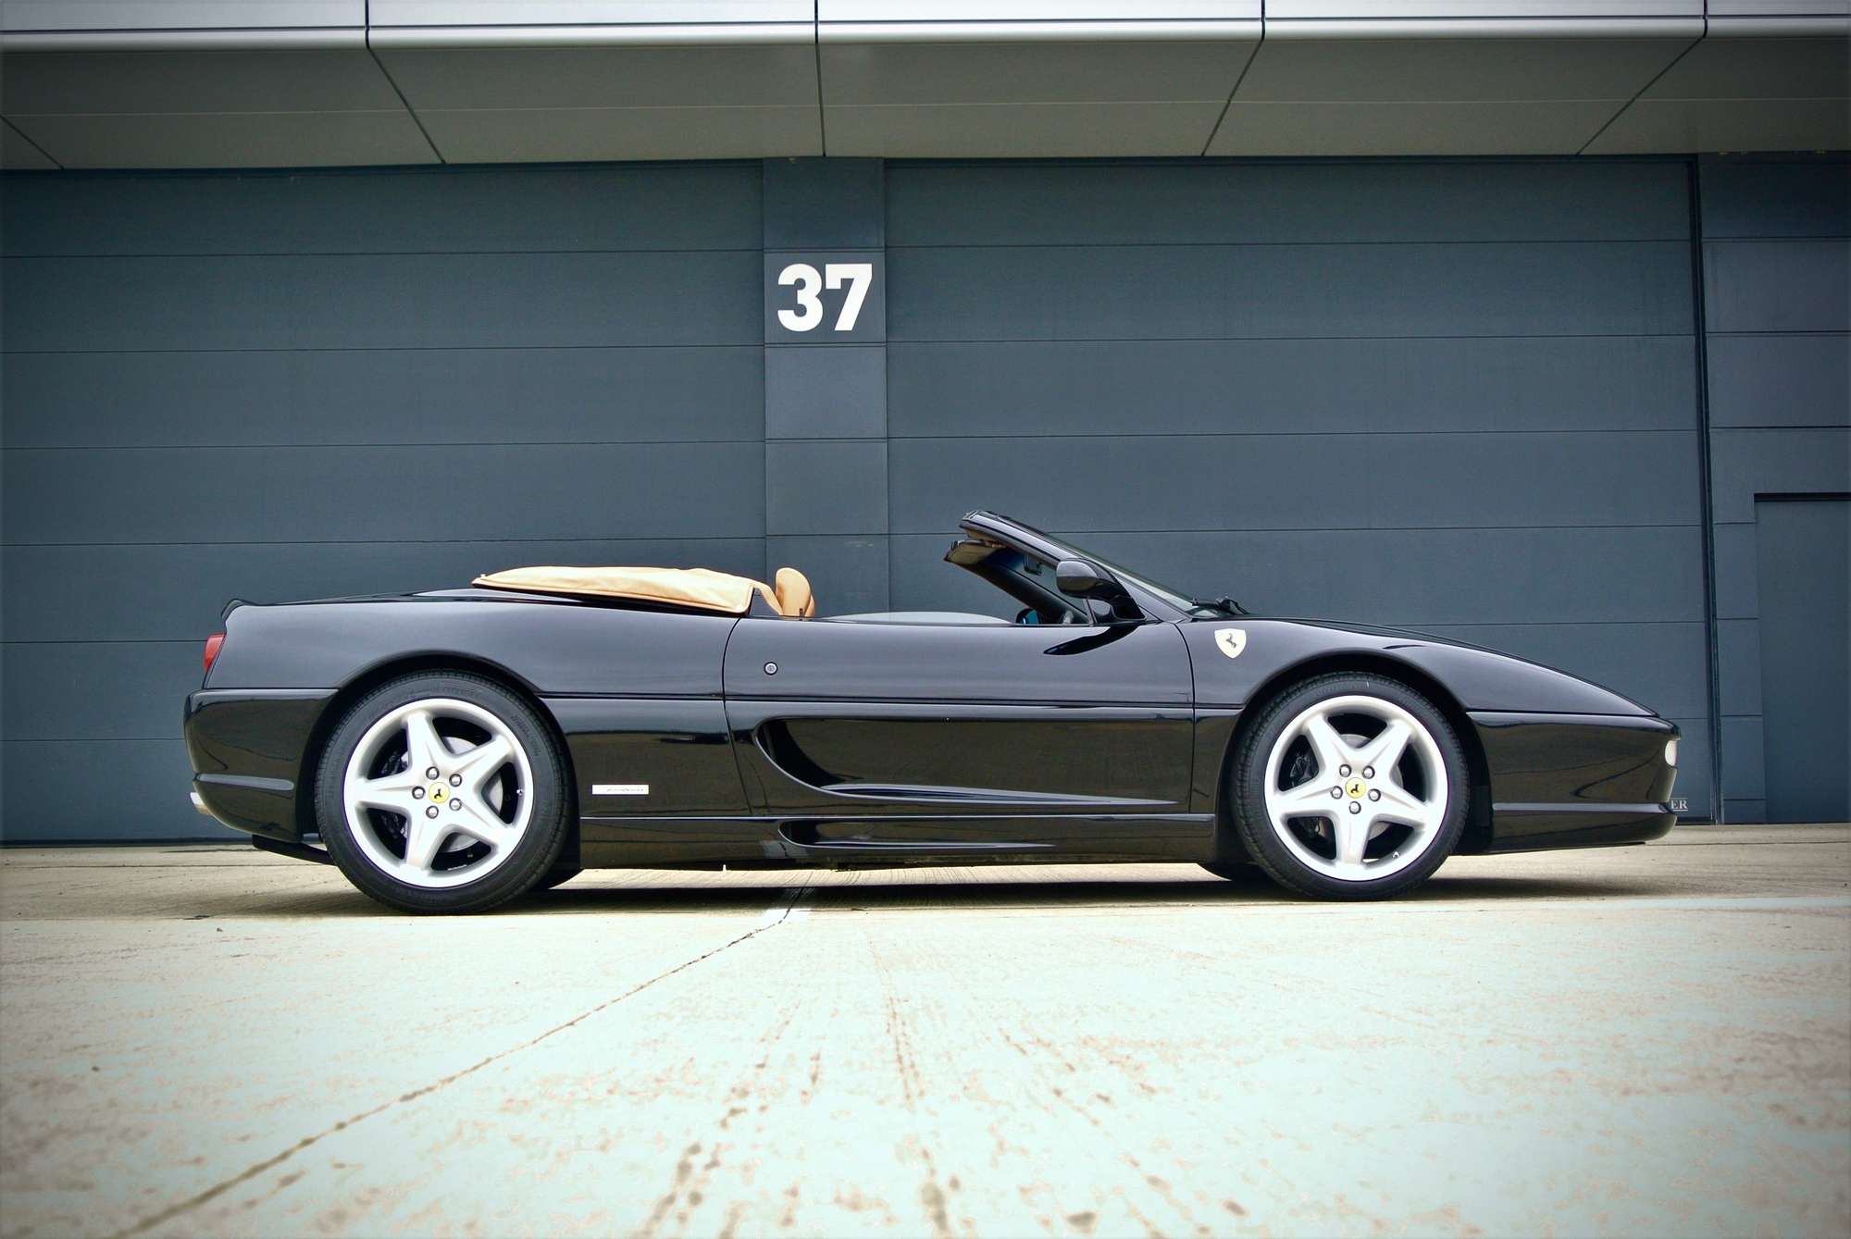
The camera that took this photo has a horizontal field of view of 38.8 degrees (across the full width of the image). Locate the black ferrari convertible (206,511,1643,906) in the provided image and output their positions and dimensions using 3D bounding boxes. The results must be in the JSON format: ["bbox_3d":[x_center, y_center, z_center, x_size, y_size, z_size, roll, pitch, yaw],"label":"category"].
[{"bbox_3d":[0.060,0.257,7.920,4.250,1.140,1.930,-1,-4,-2],"label":"black ferrari convertible"}]

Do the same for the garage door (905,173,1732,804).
[{"bbox_3d":[2.509,-0.878,17.732,5.510,4.540,0.120,-1,-4,-1],"label":"garage door"}]

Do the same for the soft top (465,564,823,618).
[{"bbox_3d":[-0.823,-0.059,7.907,0.900,0.200,1.300,-1,-4,-2],"label":"soft top"}]

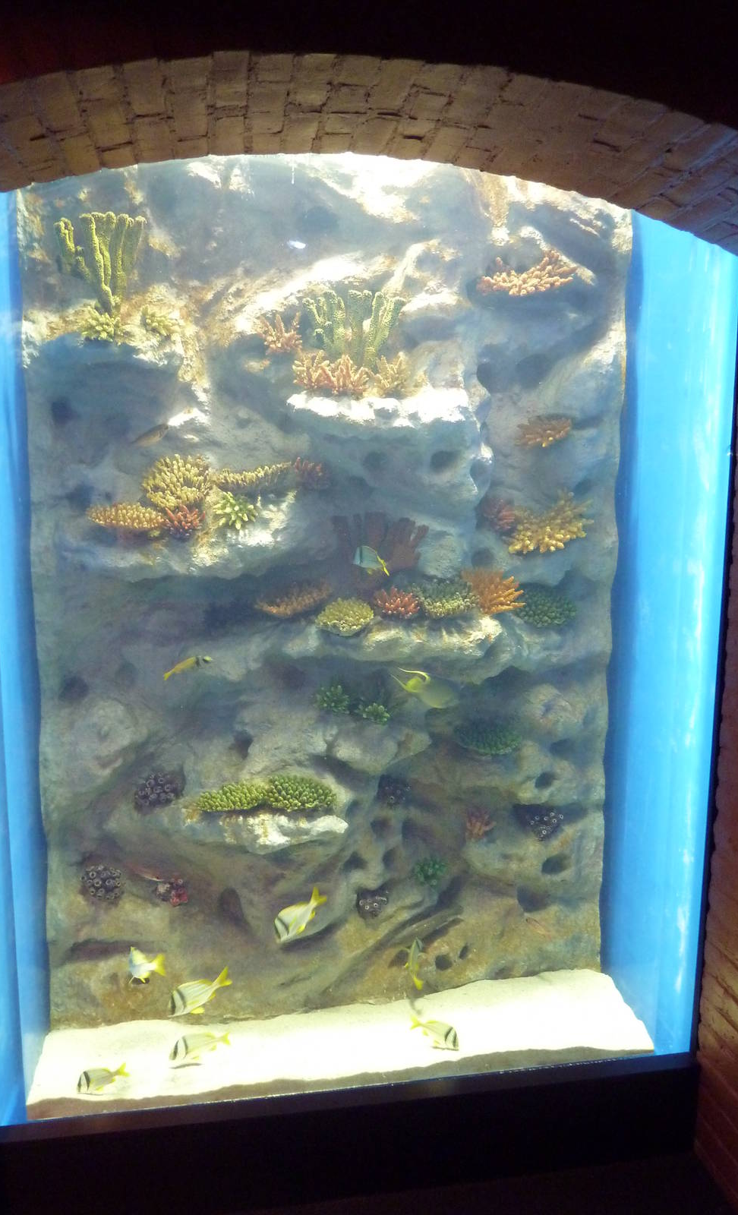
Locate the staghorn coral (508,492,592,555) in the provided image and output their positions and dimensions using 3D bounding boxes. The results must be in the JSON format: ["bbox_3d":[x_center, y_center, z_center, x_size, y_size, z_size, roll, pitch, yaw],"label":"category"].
[{"bbox_3d":[0.437,-0.206,2.128,0.184,0.149,0.125,-1,8,-9],"label":"staghorn coral"}]

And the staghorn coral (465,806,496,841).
[{"bbox_3d":[0.281,0.549,2.219,0.074,0.081,0.060,-1,8,-9],"label":"staghorn coral"}]

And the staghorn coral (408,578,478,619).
[{"bbox_3d":[0.172,-0.021,2.055,0.154,0.091,0.120,-1,8,-9],"label":"staghorn coral"}]

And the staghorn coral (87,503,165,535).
[{"bbox_3d":[-0.544,-0.200,1.971,0.165,0.070,0.120,-1,8,-9],"label":"staghorn coral"}]

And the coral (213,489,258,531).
[{"bbox_3d":[-0.299,-0.220,1.976,0.102,0.088,0.090,-1,8,-9],"label":"coral"}]

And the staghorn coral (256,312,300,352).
[{"bbox_3d":[-0.200,-0.607,1.937,0.098,0.087,0.080,-1,8,-9],"label":"staghorn coral"}]

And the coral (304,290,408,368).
[{"bbox_3d":[-0.035,-0.614,1.932,0.224,0.169,0.110,-1,8,-9],"label":"coral"}]

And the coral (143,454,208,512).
[{"bbox_3d":[-0.433,-0.278,1.978,0.148,0.130,0.105,-1,8,-9],"label":"coral"}]

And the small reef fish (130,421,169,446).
[{"bbox_3d":[-0.472,-0.373,1.892,0.102,0.034,0.018,-28,11,-5],"label":"small reef fish"}]

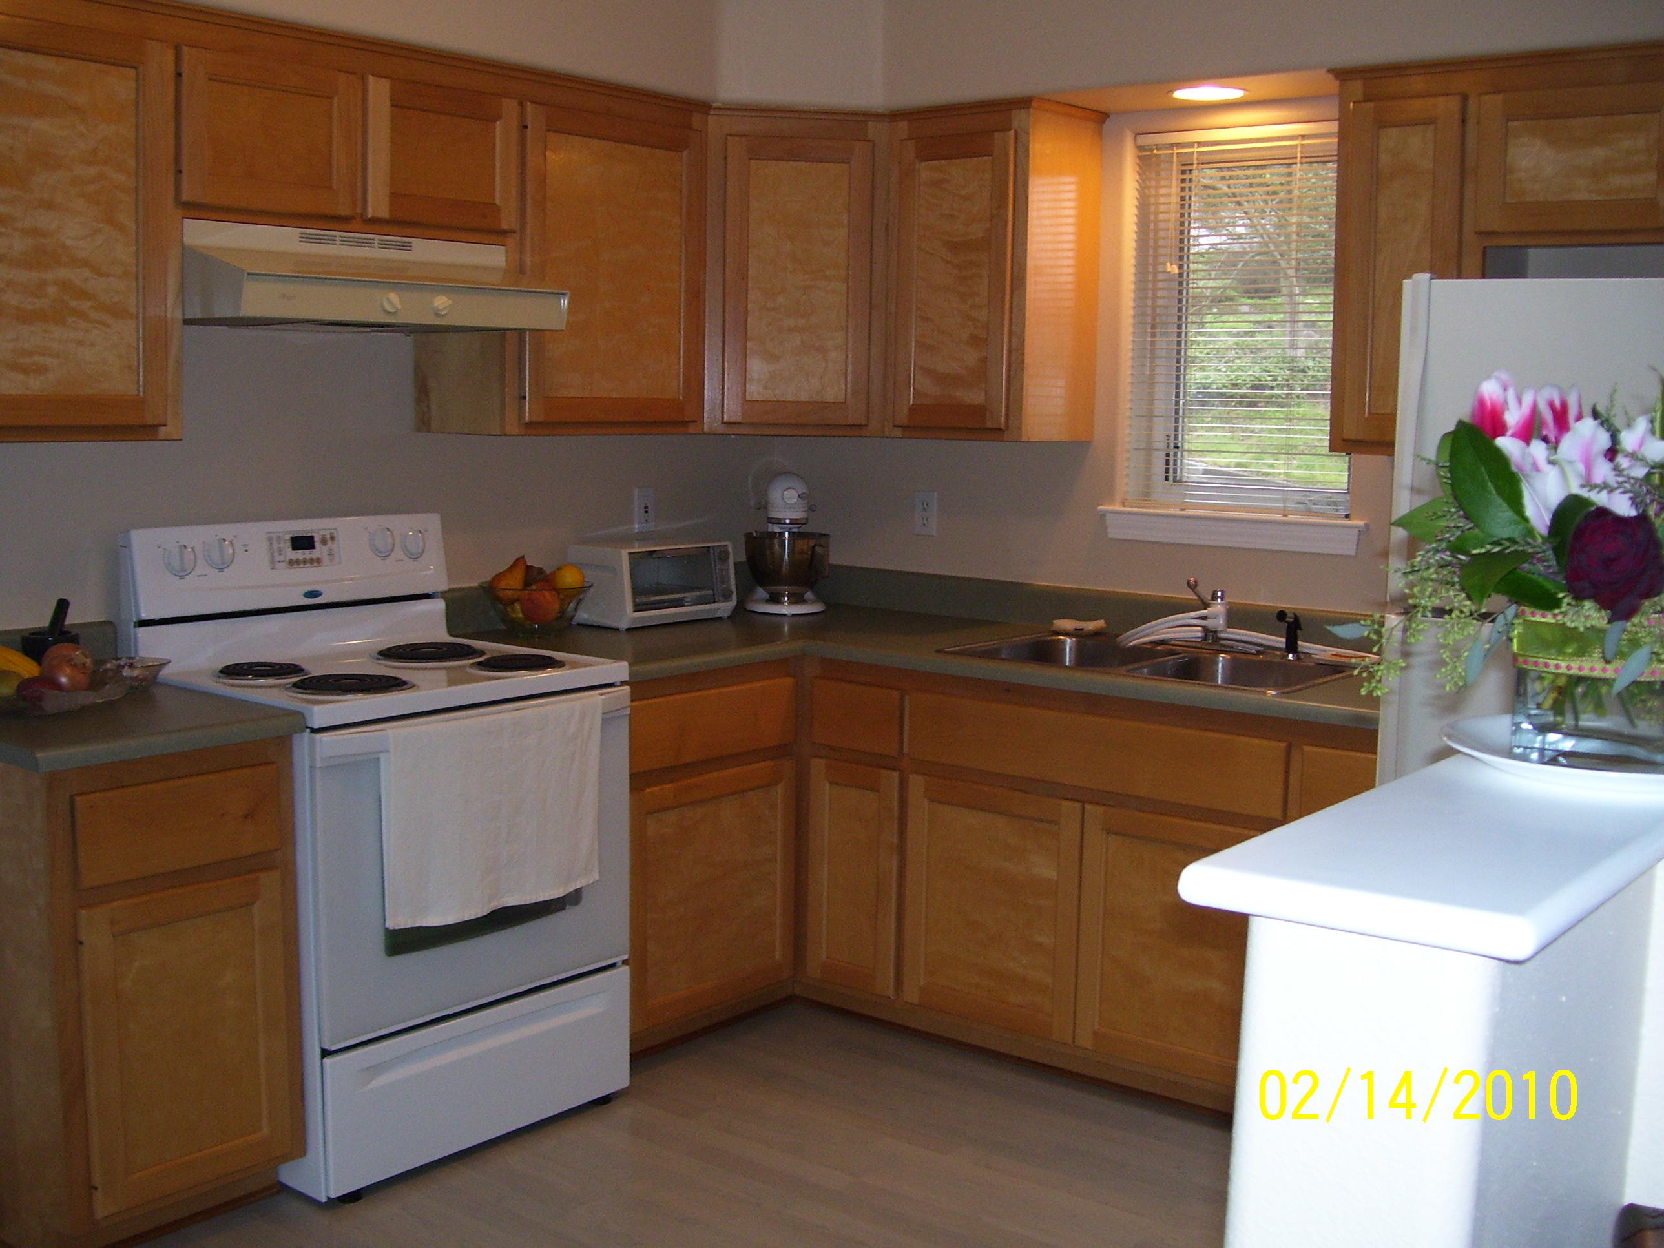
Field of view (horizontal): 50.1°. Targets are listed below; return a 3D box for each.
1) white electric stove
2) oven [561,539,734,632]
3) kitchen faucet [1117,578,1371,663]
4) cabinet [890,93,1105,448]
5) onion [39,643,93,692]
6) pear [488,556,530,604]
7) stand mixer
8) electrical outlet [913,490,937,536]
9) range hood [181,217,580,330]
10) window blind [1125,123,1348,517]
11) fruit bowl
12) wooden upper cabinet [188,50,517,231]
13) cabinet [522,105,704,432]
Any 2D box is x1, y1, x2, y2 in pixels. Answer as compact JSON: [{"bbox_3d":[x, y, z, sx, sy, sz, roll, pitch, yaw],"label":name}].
[{"bbox_3d":[-0.905,0.409,3.621,0.662,1.204,0.756,7,9,39],"label":"white electric stove"},{"bbox_3d":[-0.443,-0.101,4.420,0.203,0.192,0.375,6,9,39],"label":"oven"},{"bbox_3d":[0.911,-0.008,4.008,0.560,0.163,0.185,7,9,39],"label":"kitchen faucet"},{"bbox_3d":[0.378,-0.829,4.246,0.392,0.769,0.333,6,9,38],"label":"cabinet"},{"bbox_3d":[-1.395,0.080,3.240,0.088,0.085,0.088,7,9,39],"label":"onion"},{"bbox_3d":[-0.731,-0.101,4.060,0.079,0.118,0.079,25,3,0],"label":"pear"},{"bbox_3d":[-0.133,-0.217,4.719,0.230,0.362,0.350,0,7,-7],"label":"stand mixer"},{"bbox_3d":[0.246,-0.290,4.694,0.073,0.115,0.010,7,9,39],"label":"electrical outlet"},{"bbox_3d":[-0.980,-0.681,3.538,0.515,0.185,0.760,7,9,39],"label":"range hood"},{"bbox_3d":[0.947,-0.701,4.123,0.582,0.882,0.038,7,9,39],"label":"window blind"},{"bbox_3d":[-0.685,-0.029,4.175,0.268,0.118,0.268,1,7,0],"label":"fruit bowl"},{"bbox_3d":[-1.046,-0.945,3.566,0.330,0.320,0.772,7,9,39],"label":"wooden upper cabinet"},{"bbox_3d":[-0.595,-0.817,4.072,0.333,0.759,0.605,6,9,38],"label":"cabinet"}]

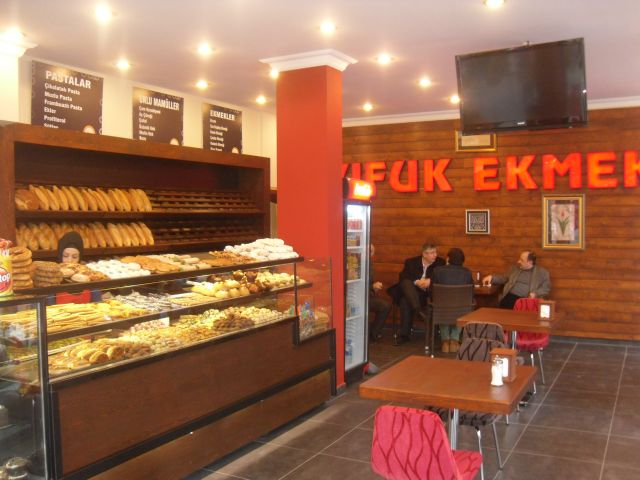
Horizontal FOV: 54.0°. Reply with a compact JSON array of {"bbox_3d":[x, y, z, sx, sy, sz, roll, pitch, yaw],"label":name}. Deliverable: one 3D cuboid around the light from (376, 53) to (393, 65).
[{"bbox_3d":[0.610,-1.710,5.927,0.120,0.040,0.120,1,2,28],"label":"light"}]

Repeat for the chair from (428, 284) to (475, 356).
[{"bbox_3d":[1.641,0.966,7.823,0.570,0.880,0.580,0,2,9],"label":"chair"}]

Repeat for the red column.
[{"bbox_3d":[-0.078,-0.067,6.007,0.530,3.060,0.340,0,2,28],"label":"red column"}]

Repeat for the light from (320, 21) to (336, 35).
[{"bbox_3d":[0.070,-1.665,4.912,0.120,0.040,0.120,1,2,28],"label":"light"}]

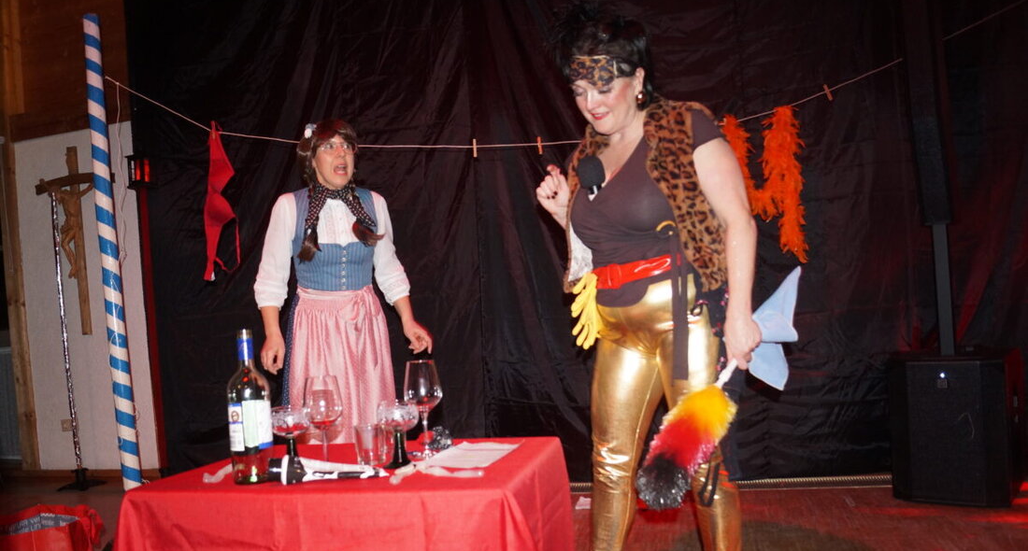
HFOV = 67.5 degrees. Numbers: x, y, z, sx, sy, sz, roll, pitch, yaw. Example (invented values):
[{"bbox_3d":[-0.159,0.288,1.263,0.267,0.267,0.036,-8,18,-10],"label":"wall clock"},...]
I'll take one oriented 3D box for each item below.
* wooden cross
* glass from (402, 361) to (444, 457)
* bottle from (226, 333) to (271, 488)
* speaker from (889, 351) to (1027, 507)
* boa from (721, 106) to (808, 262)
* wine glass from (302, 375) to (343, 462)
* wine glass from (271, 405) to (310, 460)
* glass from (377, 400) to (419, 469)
[{"bbox_3d":[-2.492,-0.201,4.420,0.500,1.060,0.140,-4,0,13],"label":"wooden cross"},{"bbox_3d":[-0.187,0.275,1.611,0.081,0.201,0.081,-4,0,0],"label":"glass"},{"bbox_3d":[-0.521,0.255,1.511,0.082,0.296,0.082,-4,0,0],"label":"bottle"},{"bbox_3d":[1.855,0.617,3.238,0.400,0.550,0.420,-4,0,39],"label":"speaker"},{"bbox_3d":[1.050,-0.381,3.220,0.360,0.620,0.150,-4,0,12],"label":"boa"},{"bbox_3d":[-0.394,0.297,1.591,0.079,0.182,0.079,-4,0,0],"label":"wine glass"},{"bbox_3d":[-0.461,0.333,1.601,0.081,0.123,0.081,-4,0,0],"label":"wine glass"},{"bbox_3d":[-0.228,0.314,1.530,0.082,0.125,0.082,-4,0,0],"label":"glass"}]

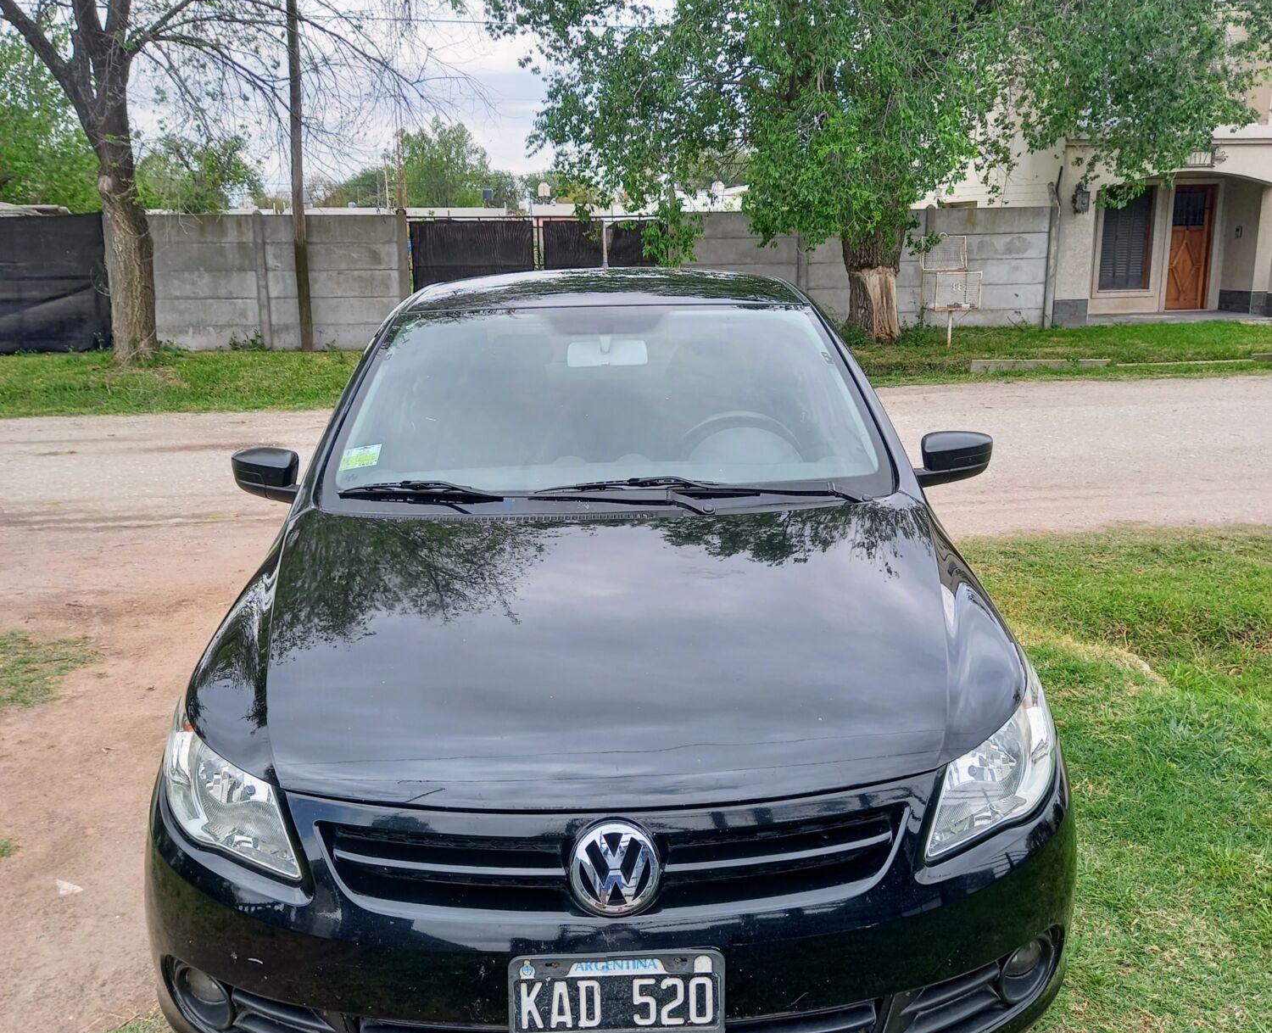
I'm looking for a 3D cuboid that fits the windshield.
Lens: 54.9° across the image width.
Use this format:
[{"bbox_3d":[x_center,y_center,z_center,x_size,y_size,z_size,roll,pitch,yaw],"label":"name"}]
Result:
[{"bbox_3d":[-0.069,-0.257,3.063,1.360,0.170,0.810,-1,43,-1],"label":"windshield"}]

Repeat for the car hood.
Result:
[{"bbox_3d":[-0.049,0.193,2.317,1.490,0.265,1.120,-1,13,-1],"label":"car hood"}]

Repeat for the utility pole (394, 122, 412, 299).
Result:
[{"bbox_3d":[-3.218,-3.853,17.000,0.170,2.950,0.170,-3,14,-7],"label":"utility pole"}]

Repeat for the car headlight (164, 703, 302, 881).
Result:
[{"bbox_3d":[-0.693,0.426,2.108,0.325,0.220,0.470,-1,13,-1],"label":"car headlight"}]

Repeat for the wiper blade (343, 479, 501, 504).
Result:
[{"bbox_3d":[-0.496,-0.047,2.786,0.420,0.050,0.060,3,14,17],"label":"wiper blade"}]

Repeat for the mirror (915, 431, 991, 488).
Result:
[{"bbox_3d":[0.793,-0.152,3.100,0.190,0.123,0.130,-1,13,-1],"label":"mirror"}]

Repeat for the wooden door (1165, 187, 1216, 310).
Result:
[{"bbox_3d":[9.076,-4.392,20.000,0.760,2.020,0.100,-3,14,-7],"label":"wooden door"}]

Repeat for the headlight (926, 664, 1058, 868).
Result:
[{"bbox_3d":[0.611,0.399,2.127,0.325,0.220,0.470,-1,13,-1],"label":"headlight"}]

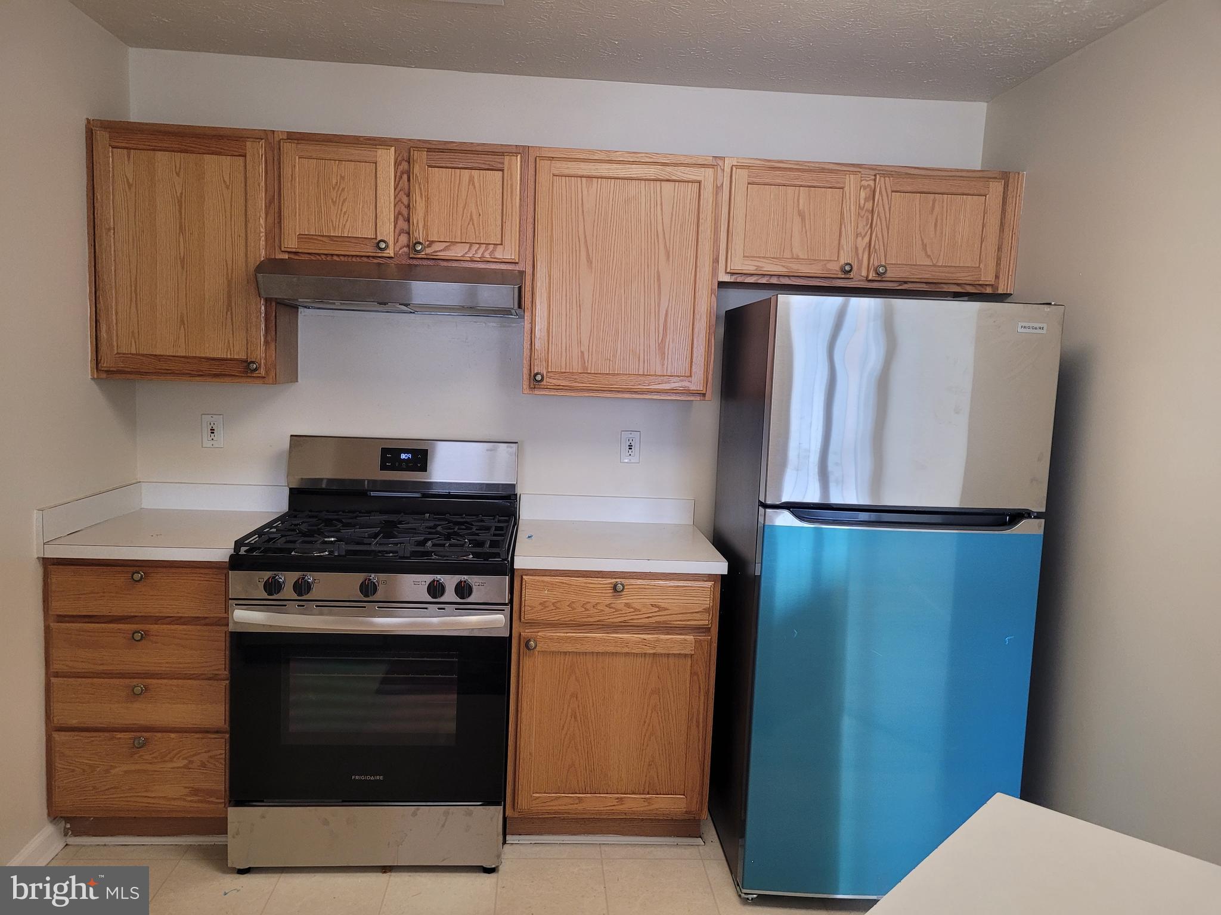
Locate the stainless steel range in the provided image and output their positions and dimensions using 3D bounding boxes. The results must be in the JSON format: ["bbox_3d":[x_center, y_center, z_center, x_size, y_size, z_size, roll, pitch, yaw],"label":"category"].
[{"bbox_3d":[-0.687,0.561,2.843,0.760,1.190,0.729,2,6,-4],"label":"stainless steel range"}]

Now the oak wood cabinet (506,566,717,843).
[{"bbox_3d":[-0.015,0.725,2.998,0.601,0.861,0.630,2,6,-4],"label":"oak wood cabinet"}]

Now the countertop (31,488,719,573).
[{"bbox_3d":[-0.639,0.211,2.901,1.923,0.131,0.627,2,6,-4],"label":"countertop"}]

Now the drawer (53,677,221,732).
[{"bbox_3d":[-1.339,0.675,2.785,0.478,0.141,0.400,2,6,-4],"label":"drawer"}]

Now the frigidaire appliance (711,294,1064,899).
[{"bbox_3d":[0.758,0.374,2.858,0.756,1.672,0.790,2,6,-3],"label":"frigidaire appliance"}]

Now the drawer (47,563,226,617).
[{"bbox_3d":[-1.326,0.353,2.752,0.478,0.138,0.400,2,6,-4],"label":"drawer"}]

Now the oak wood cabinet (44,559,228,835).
[{"bbox_3d":[-1.350,0.682,2.899,0.535,0.861,0.630,2,6,-4],"label":"oak wood cabinet"}]

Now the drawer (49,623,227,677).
[{"bbox_3d":[-1.333,0.518,2.769,0.478,0.140,0.400,2,6,-4],"label":"drawer"}]

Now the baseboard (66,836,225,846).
[{"bbox_3d":[-1.344,1.133,2.717,0.510,0.028,0.015,2,6,-4],"label":"baseboard"}]

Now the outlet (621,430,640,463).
[{"bbox_3d":[0.071,-0.035,3.236,0.070,0.114,0.010,2,6,-4],"label":"outlet"}]

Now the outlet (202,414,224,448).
[{"bbox_3d":[-1.357,-0.089,3.130,0.070,0.114,0.010,2,6,-4],"label":"outlet"}]

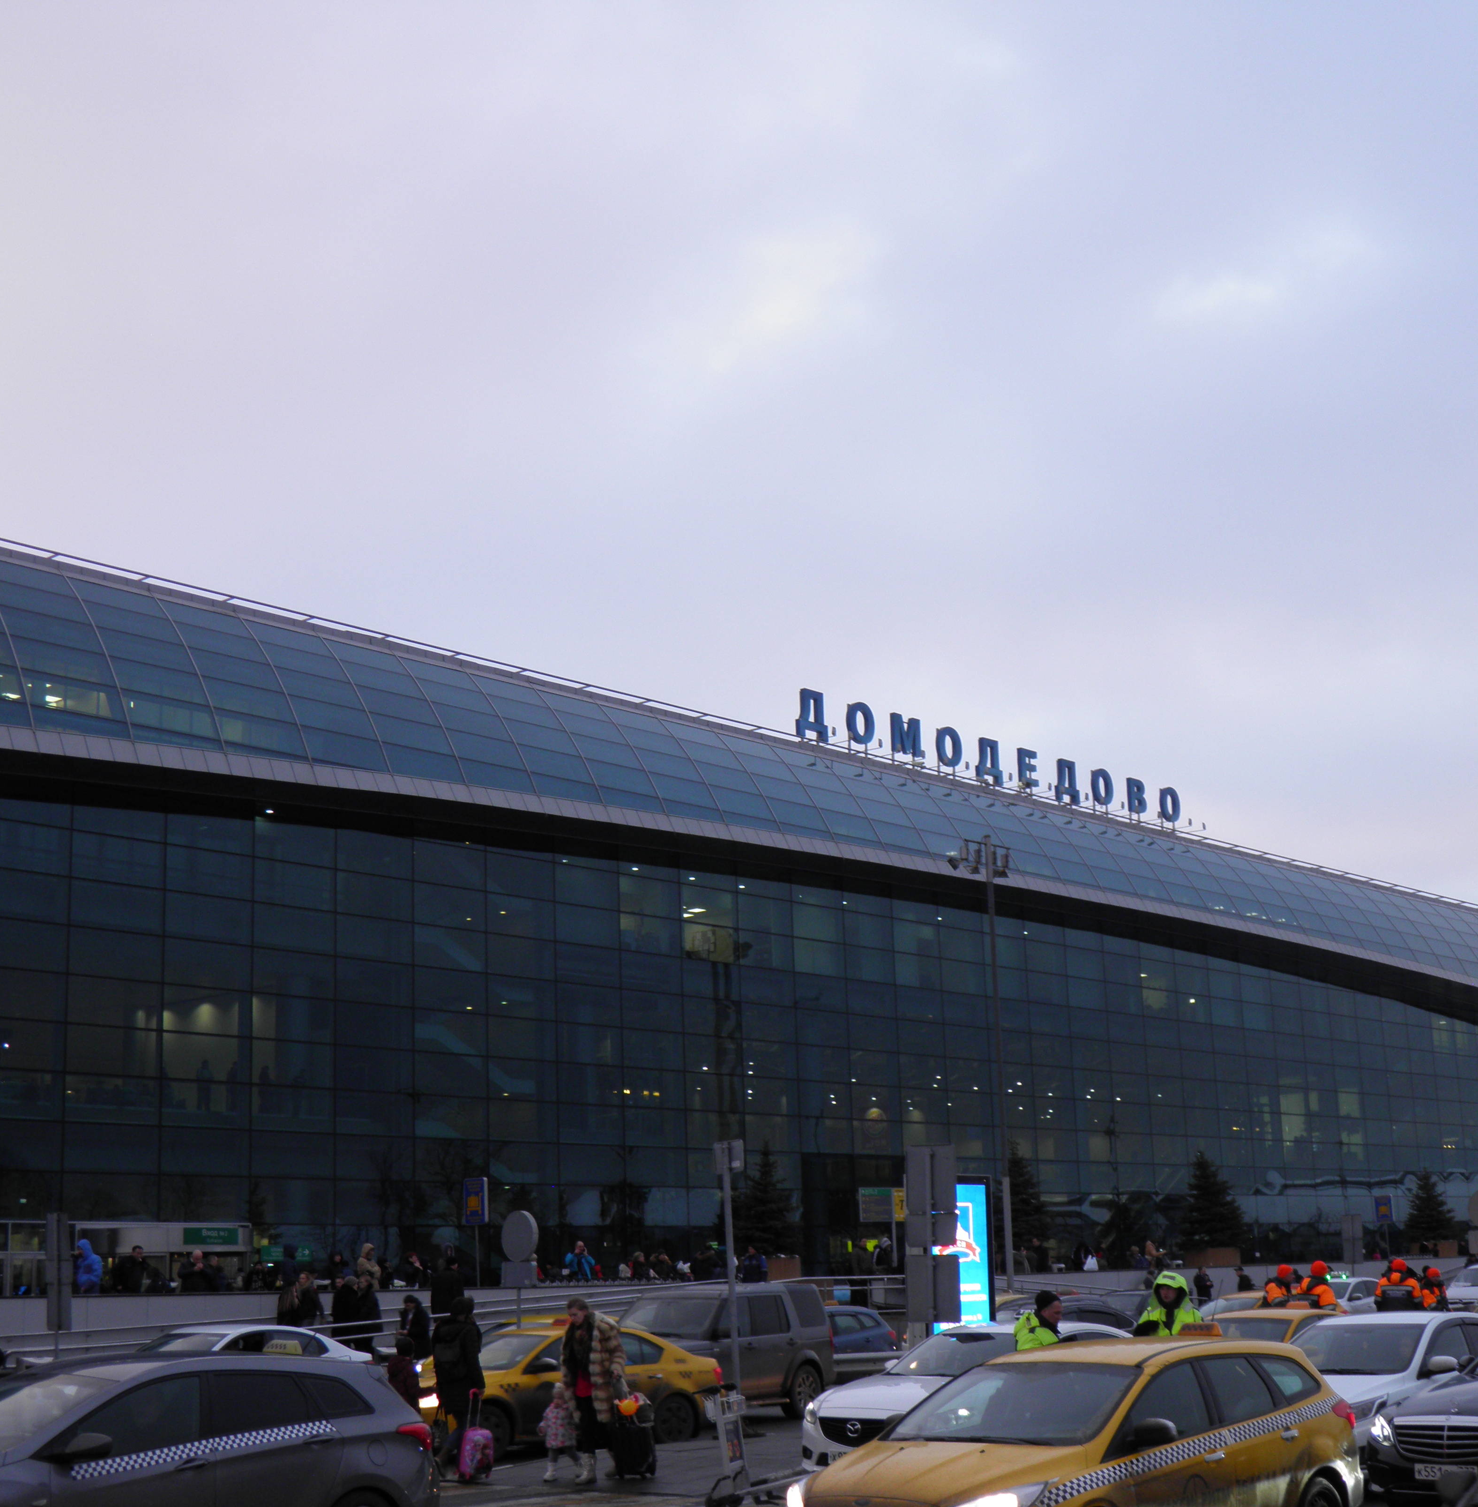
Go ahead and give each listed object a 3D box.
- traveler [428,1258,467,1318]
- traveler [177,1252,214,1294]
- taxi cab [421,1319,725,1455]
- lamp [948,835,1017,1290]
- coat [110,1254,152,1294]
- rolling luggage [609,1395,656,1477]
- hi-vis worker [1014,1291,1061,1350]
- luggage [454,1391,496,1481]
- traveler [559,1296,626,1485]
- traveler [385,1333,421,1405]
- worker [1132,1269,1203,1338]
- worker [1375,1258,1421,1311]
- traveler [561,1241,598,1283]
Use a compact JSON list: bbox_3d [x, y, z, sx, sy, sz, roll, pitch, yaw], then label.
[{"bbox_3d":[-5.262,9.979,40.805,0.560,1.750,0.420,-9,-15,30],"label":"traveler"},{"bbox_3d":[-9.512,9.586,39.598,0.560,1.750,0.420,0,-14,-8],"label":"traveler"},{"bbox_3d":[-2.243,7.618,27.294,4.520,1.490,1.740,11,-18,-43],"label":"taxi cab"},{"bbox_3d":[5.748,7.600,50.149,0.800,11.700,1.700,-14,-18,42],"label":"lamp"},{"bbox_3d":[-10.535,9.149,39.198,0.580,0.880,0.380,5,-15,-26],"label":"coat"},{"bbox_3d":[-1.002,6.468,21.412,0.420,0.790,0.320,-7,-14,23],"label":"rolling luggage"},{"bbox_3d":[2.455,5.230,18.301,0.450,1.720,0.580,-1,-13,-5],"label":"hi-vis worker"},{"bbox_3d":[-2.478,6.405,21.206,0.320,0.810,0.240,5,-15,-27],"label":"luggage"},{"bbox_3d":[-1.343,5.893,20.911,0.550,1.690,0.420,-8,-14,25],"label":"traveler"},{"bbox_3d":[-3.200,6.248,21.648,0.400,1.360,0.300,-7,-14,20],"label":"traveler"},{"bbox_3d":[3.662,5.274,18.997,0.580,1.820,0.420,-4,-13,12],"label":"worker"},{"bbox_3d":[8.918,7.686,30.292,0.580,1.800,0.400,-5,-14,12],"label":"worker"},{"bbox_3d":[-3.093,10.442,44.298,0.620,1.750,0.420,0,-13,-7],"label":"traveler"}]

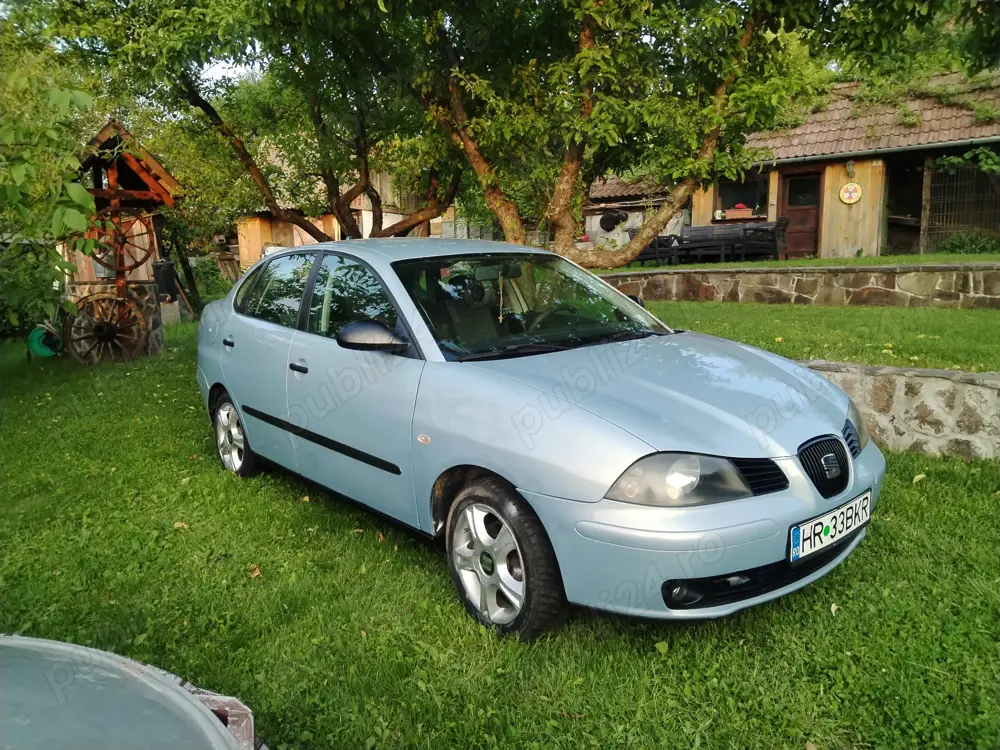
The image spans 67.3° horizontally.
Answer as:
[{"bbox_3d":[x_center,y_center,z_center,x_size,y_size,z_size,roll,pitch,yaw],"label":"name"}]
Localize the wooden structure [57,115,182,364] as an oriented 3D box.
[{"bbox_3d":[-5.133,-1.718,9.995,1.550,3.000,1.250,-6,10,-37],"label":"wooden structure"}]

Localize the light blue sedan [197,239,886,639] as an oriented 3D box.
[{"bbox_3d":[-0.303,-0.007,4.015,1.710,1.430,4.280,-9,13,-39],"label":"light blue sedan"}]

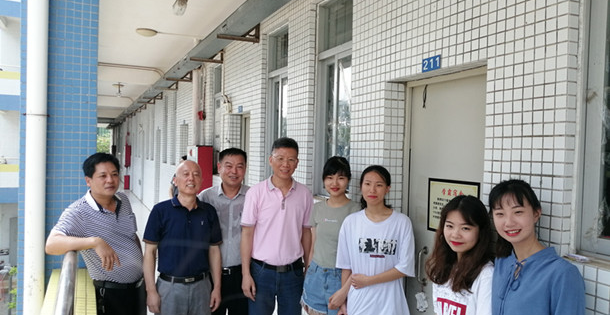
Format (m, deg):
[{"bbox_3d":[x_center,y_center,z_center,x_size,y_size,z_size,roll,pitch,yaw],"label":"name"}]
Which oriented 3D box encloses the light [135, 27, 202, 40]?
[{"bbox_3d":[-1.889,-1.677,6.389,0.888,0.100,0.300,1,1,-25],"label":"light"}]

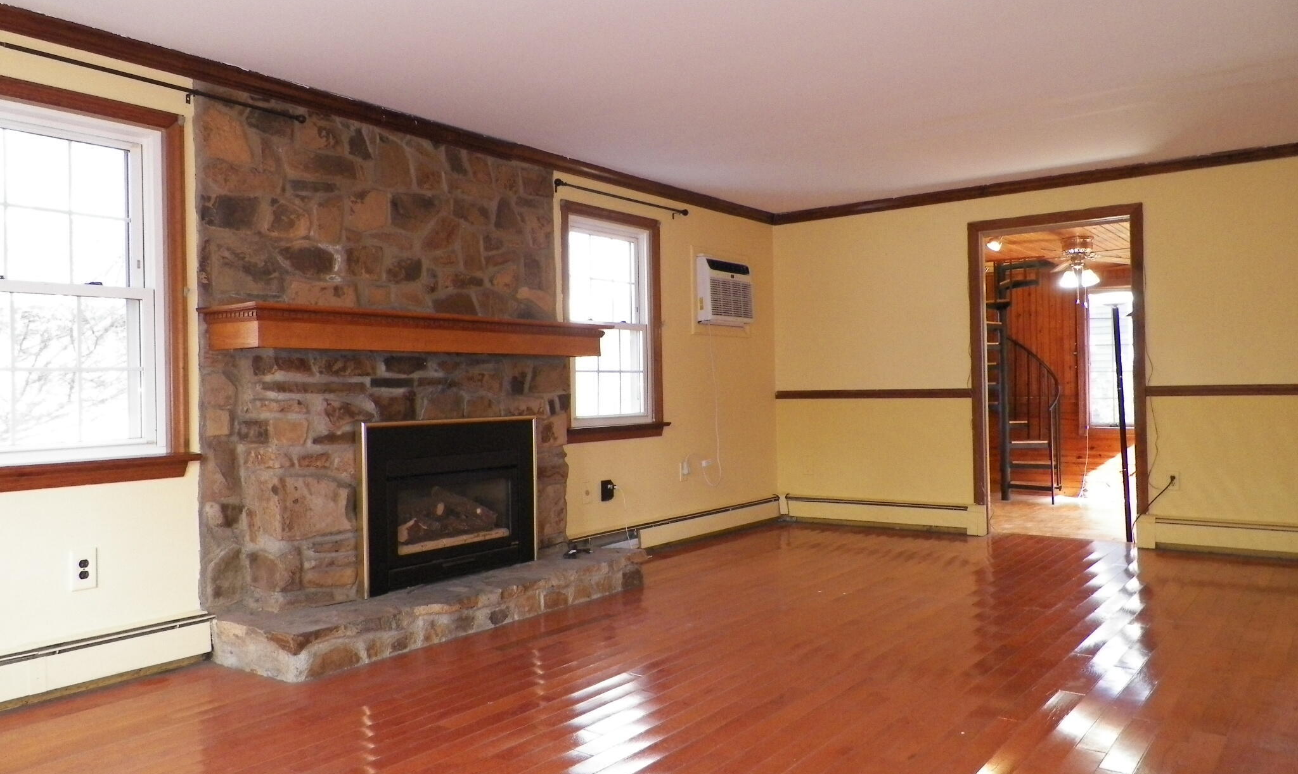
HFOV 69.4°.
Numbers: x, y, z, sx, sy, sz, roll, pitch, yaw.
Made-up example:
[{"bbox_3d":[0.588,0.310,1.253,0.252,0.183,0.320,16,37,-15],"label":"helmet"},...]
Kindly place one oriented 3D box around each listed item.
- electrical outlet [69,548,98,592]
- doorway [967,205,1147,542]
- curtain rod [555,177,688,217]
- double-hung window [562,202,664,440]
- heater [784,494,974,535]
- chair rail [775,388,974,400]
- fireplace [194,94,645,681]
[{"bbox_3d":[-2.036,0.660,3.383,0.010,0.142,0.087,-1,0,38],"label":"electrical outlet"},{"bbox_3d":[2.658,-0.065,6.128,1.085,2.118,0.140,-1,0,38],"label":"doorway"},{"bbox_3d":[-0.138,-1.166,5.817,0.091,0.057,1.310,-1,0,38],"label":"curtain rod"},{"bbox_3d":[-0.193,-0.381,5.779,0.060,1.415,1.022,-1,0,38],"label":"double-hung window"},{"bbox_3d":[1.672,0.913,6.788,1.517,0.192,0.070,-1,0,38],"label":"heater"},{"bbox_3d":[1.592,0.052,6.871,1.520,0.055,0.022,-1,0,38],"label":"chair rail"},{"bbox_3d":[-0.897,-0.095,4.324,0.690,2.280,2.074,-1,0,38],"label":"fireplace"}]

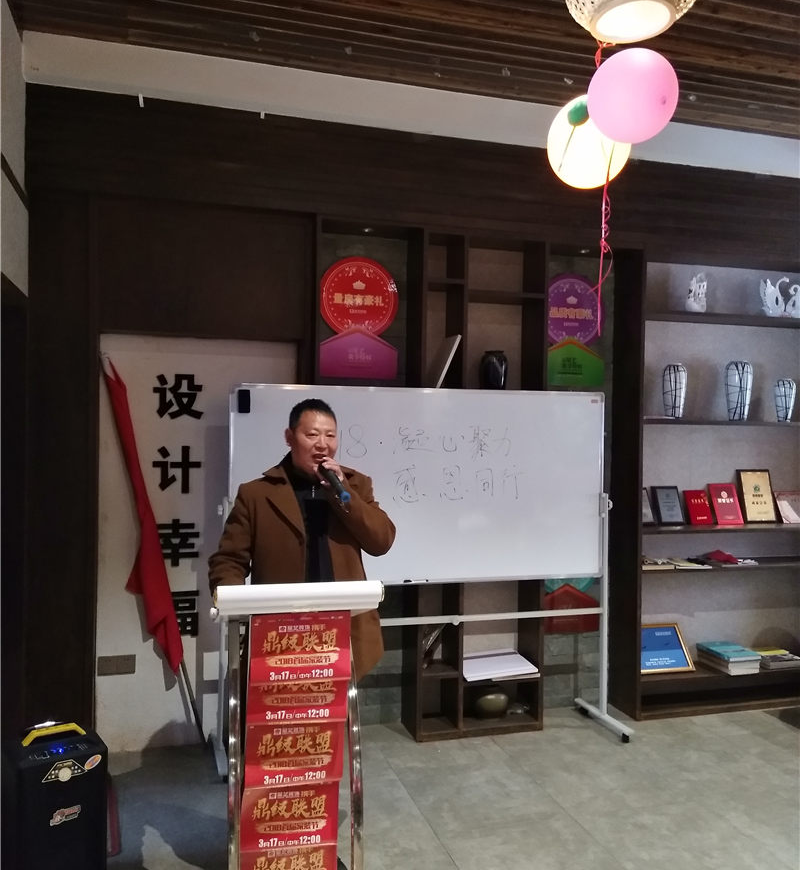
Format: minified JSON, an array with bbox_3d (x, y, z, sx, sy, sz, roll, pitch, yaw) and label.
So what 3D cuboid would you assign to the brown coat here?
[{"bbox_3d":[-0.346,0.495,2.840,0.630,0.800,0.420,1,0,-11],"label":"brown coat"}]

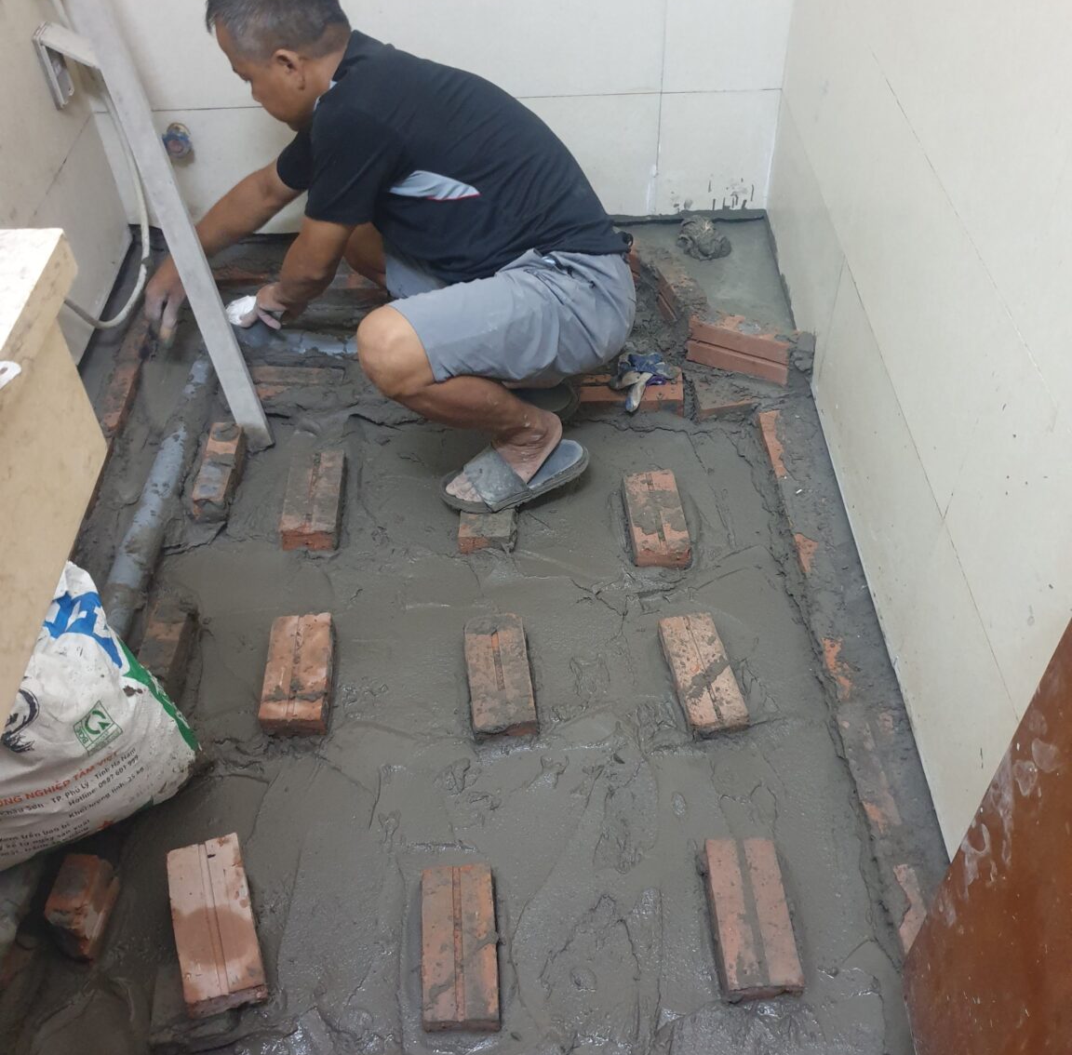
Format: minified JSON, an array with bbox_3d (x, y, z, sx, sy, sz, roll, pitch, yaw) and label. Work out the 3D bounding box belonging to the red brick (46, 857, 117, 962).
[{"bbox_3d":[-0.623,0.510,1.472,0.057,0.090,0.110,-2,47,1],"label":"red brick"}]

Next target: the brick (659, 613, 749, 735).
[{"bbox_3d":[0.266,0.243,1.735,0.091,0.057,0.211,-8,48,-5],"label":"brick"}]

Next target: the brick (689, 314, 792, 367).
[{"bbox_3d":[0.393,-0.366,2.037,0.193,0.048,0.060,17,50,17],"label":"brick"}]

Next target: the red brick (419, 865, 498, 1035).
[{"bbox_3d":[-0.102,0.569,1.450,0.096,0.057,0.209,-5,47,-2],"label":"red brick"}]

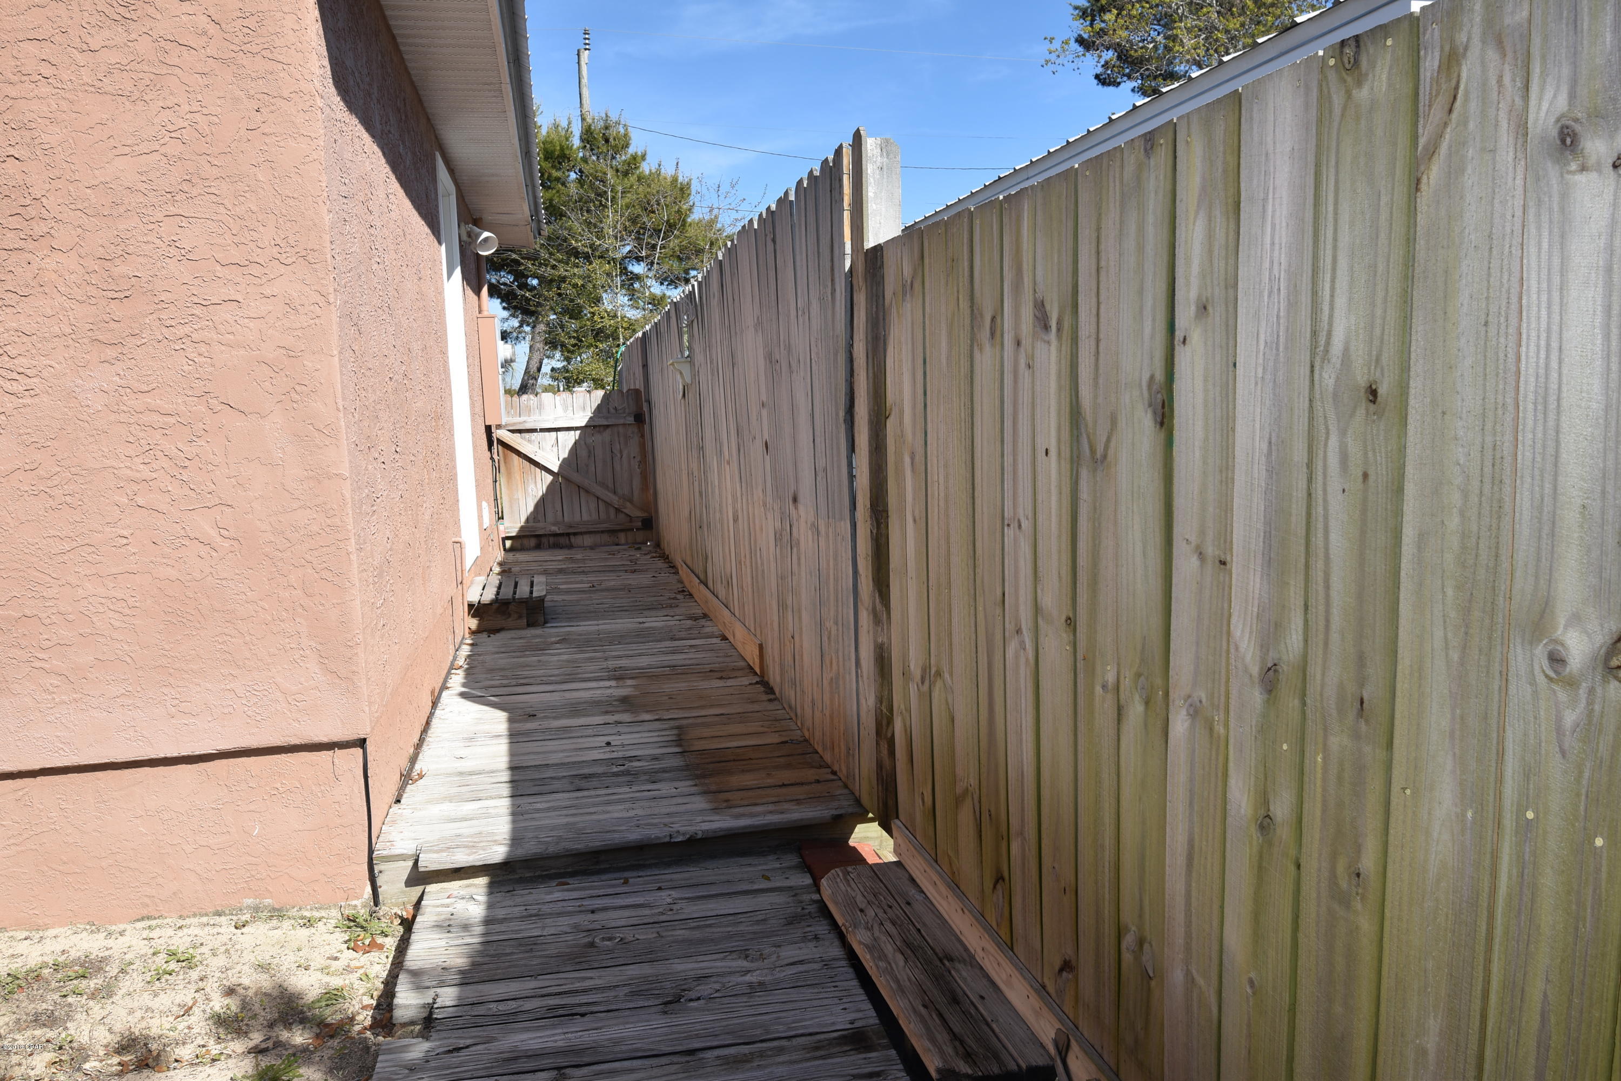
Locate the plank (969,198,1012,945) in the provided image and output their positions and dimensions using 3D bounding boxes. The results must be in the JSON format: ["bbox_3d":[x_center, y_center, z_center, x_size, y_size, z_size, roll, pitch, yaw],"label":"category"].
[{"bbox_3d":[0.380,0.143,2.232,0.020,1.620,0.140,-4,9,-14],"label":"plank"}]

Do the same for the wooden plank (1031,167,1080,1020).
[{"bbox_3d":[0.453,0.181,1.950,0.020,1.620,0.140,-4,9,-14],"label":"wooden plank"}]

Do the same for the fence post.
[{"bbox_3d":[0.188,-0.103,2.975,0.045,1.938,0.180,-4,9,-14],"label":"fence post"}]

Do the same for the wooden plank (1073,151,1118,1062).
[{"bbox_3d":[0.489,0.200,1.811,0.020,1.620,0.140,-4,9,-14],"label":"wooden plank"}]

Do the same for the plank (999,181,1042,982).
[{"bbox_3d":[0.417,0.163,2.089,0.020,1.620,0.140,-4,9,-14],"label":"plank"}]

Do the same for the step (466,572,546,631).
[{"bbox_3d":[-1.755,0.365,6.298,0.430,0.172,0.750,-4,9,-14],"label":"step"}]

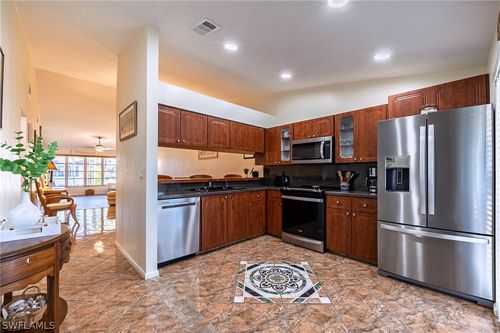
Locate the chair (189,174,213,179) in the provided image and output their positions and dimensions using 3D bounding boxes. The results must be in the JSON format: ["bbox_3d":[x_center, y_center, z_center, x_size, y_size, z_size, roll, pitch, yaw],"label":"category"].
[{"bbox_3d":[-0.917,0.765,4.062,0.520,1.130,0.500,-1,-2,44],"label":"chair"}]

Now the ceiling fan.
[{"bbox_3d":[-6.920,-1.005,9.000,1.250,0.660,1.250,1,-2,-44],"label":"ceiling fan"}]

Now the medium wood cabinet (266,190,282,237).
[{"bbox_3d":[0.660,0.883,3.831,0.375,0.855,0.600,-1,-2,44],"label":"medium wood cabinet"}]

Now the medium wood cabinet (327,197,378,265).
[{"bbox_3d":[1.615,0.870,2.896,0.682,0.865,0.600,-1,-2,44],"label":"medium wood cabinet"}]

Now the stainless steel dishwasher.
[{"bbox_3d":[-1.115,0.834,2.715,0.590,0.860,0.600,1,-2,-44],"label":"stainless steel dishwasher"}]

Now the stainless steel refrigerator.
[{"bbox_3d":[2.050,0.374,2.265,0.880,1.770,0.860,-1,-2,42],"label":"stainless steel refrigerator"}]

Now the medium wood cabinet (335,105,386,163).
[{"bbox_3d":[1.742,-0.445,3.017,0.698,0.787,0.322,-1,-2,44],"label":"medium wood cabinet"}]

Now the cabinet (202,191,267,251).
[{"bbox_3d":[-0.407,0.858,3.390,1.380,0.870,0.600,1,-2,-44],"label":"cabinet"}]

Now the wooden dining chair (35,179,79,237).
[{"bbox_3d":[-4.300,0.831,4.370,0.570,1.040,0.650,-1,-2,41],"label":"wooden dining chair"}]

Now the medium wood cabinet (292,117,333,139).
[{"bbox_3d":[1.216,-0.647,3.536,0.754,0.364,0.322,-1,-2,44],"label":"medium wood cabinet"}]

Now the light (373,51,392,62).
[{"bbox_3d":[1.634,-1.365,2.398,0.190,0.040,0.190,11,7,43],"label":"light"}]

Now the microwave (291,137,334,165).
[{"bbox_3d":[1.194,-0.256,3.499,0.747,0.428,0.392,-1,-2,44],"label":"microwave"}]

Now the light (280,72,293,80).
[{"bbox_3d":[0.635,-1.568,3.380,0.180,0.030,0.180,13,8,44],"label":"light"}]

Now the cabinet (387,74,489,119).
[{"bbox_3d":[2.211,-0.687,2.367,0.820,0.360,0.570,-1,-2,42],"label":"cabinet"}]

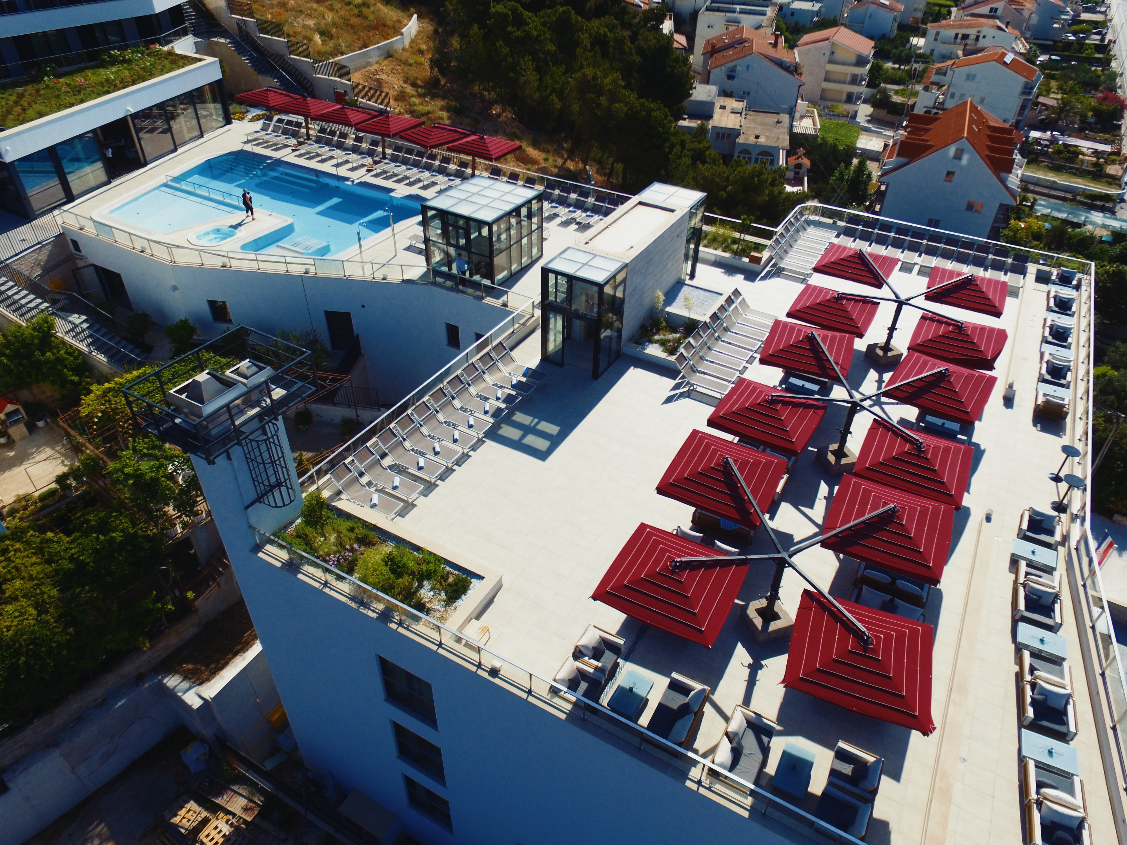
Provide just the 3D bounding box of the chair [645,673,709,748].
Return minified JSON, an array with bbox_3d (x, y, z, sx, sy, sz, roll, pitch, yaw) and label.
[{"bbox_3d":[2.732,7.031,15.664,0.940,0.730,1.680,19,42,21],"label":"chair"}]

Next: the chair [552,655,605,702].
[{"bbox_3d":[0.377,6.415,16.061,0.920,0.700,0.930,23,44,24],"label":"chair"}]

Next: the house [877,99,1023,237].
[{"bbox_3d":[51.238,-33.293,85.727,14.500,12.500,18.000,21,44,23],"label":"house"}]

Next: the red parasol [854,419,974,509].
[{"bbox_3d":[10.189,0.896,18.730,2.750,0.600,2.750,21,44,23],"label":"red parasol"}]

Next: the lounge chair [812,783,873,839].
[{"bbox_3d":[5.981,8.494,14.000,0.920,0.720,0.900,20,42,22],"label":"lounge chair"}]

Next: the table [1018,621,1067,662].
[{"bbox_3d":[12.414,5.800,16.986,1.100,0.440,0.710,17,39,16],"label":"table"}]

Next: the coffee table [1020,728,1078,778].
[{"bbox_3d":[11.324,7.753,15.233,1.120,0.420,0.670,17,41,19],"label":"coffee table"}]

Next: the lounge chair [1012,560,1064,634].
[{"bbox_3d":[13.134,4.838,18.053,1.020,0.720,1.850,17,40,17],"label":"lounge chair"}]

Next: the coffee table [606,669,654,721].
[{"bbox_3d":[1.638,6.731,15.924,0.670,0.400,1.120,23,44,24],"label":"coffee table"}]

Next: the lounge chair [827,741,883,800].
[{"bbox_3d":[6.559,7.911,14.713,0.920,0.730,0.900,20,42,22],"label":"lounge chair"}]

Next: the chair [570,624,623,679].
[{"bbox_3d":[0.900,5.973,16.897,0.940,0.730,0.910,20,42,22],"label":"chair"}]

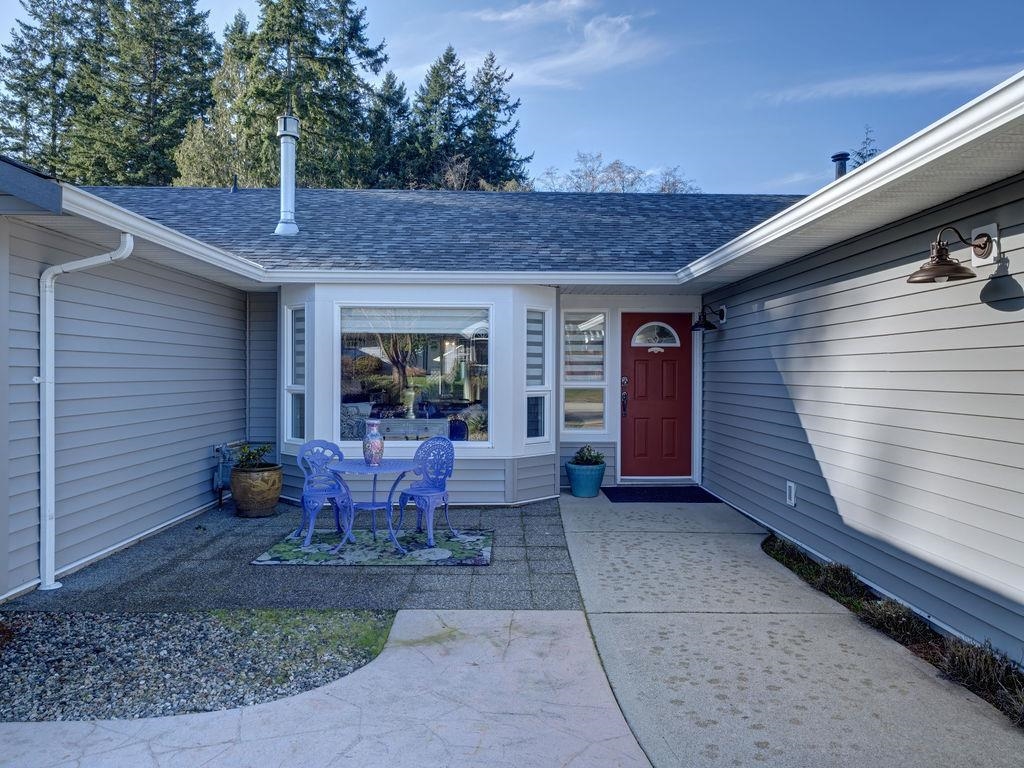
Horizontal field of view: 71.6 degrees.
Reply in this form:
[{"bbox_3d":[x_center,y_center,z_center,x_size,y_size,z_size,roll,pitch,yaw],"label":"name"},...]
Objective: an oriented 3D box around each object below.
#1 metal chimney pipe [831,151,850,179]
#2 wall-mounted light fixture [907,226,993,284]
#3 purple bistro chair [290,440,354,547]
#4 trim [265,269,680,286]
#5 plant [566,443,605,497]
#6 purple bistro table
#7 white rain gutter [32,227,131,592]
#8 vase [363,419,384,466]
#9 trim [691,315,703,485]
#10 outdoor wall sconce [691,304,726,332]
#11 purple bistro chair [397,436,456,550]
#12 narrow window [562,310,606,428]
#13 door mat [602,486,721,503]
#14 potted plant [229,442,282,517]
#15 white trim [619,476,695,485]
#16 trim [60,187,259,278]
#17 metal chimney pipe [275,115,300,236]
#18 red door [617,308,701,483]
[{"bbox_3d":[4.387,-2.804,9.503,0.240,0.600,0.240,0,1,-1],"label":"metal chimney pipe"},{"bbox_3d":[2.258,-0.675,3.674,0.391,0.274,0.310,0,1,-2],"label":"wall-mounted light fixture"},{"bbox_3d":[-1.645,0.920,6.222,0.430,0.870,0.460,0,1,-28],"label":"purple bistro chair"},{"bbox_3d":[-0.419,-1.139,7.639,4.470,0.140,0.130,0,1,-1],"label":"trim"},{"bbox_3d":[0.869,1.004,8.277,0.460,0.598,0.460,0,1,-1],"label":"plant"},{"bbox_3d":[-1.122,0.990,5.745,0.736,0.660,0.736,0,1,-2],"label":"purple bistro table"},{"bbox_3d":[-2.827,0.178,4.730,0.599,2.355,0.112,0,1,-2],"label":"white rain gutter"},{"bbox_3d":[-1.160,0.496,5.947,0.180,0.390,0.180,0,1,-1],"label":"vase"},{"bbox_3d":[2.268,0.191,8.729,0.127,2.091,0.071,0,1,-2],"label":"trim"},{"bbox_3d":[2.147,-0.736,7.917,0.386,0.274,0.304,0,1,-2],"label":"outdoor wall sconce"},{"bbox_3d":[-0.749,0.922,6.261,0.430,0.870,0.460,1,1,30],"label":"purple bistro chair"},{"bbox_3d":[0.889,-0.165,8.729,0.538,1.472,0.081,0,1,-2],"label":"narrow window"},{"bbox_3d":[1.700,1.285,8.222,1.218,0.015,0.934,0,1,-2],"label":"door mat"},{"bbox_3d":[-2.578,0.947,7.156,0.487,0.711,0.487,0,1,-2],"label":"potted plant"},{"bbox_3d":[1.766,1.179,8.698,0.985,0.096,0.091,0,1,-2],"label":"white trim"},{"bbox_3d":[-2.689,-1.117,5.840,0.130,0.140,3.430,0,1,-1],"label":"trim"},{"bbox_3d":[-2.955,-2.731,9.326,0.300,1.569,0.300,0,1,-1],"label":"metal chimney pipe"},{"bbox_3d":[1.835,0.147,8.903,1.060,2.175,0.130,0,1,-1],"label":"red door"}]

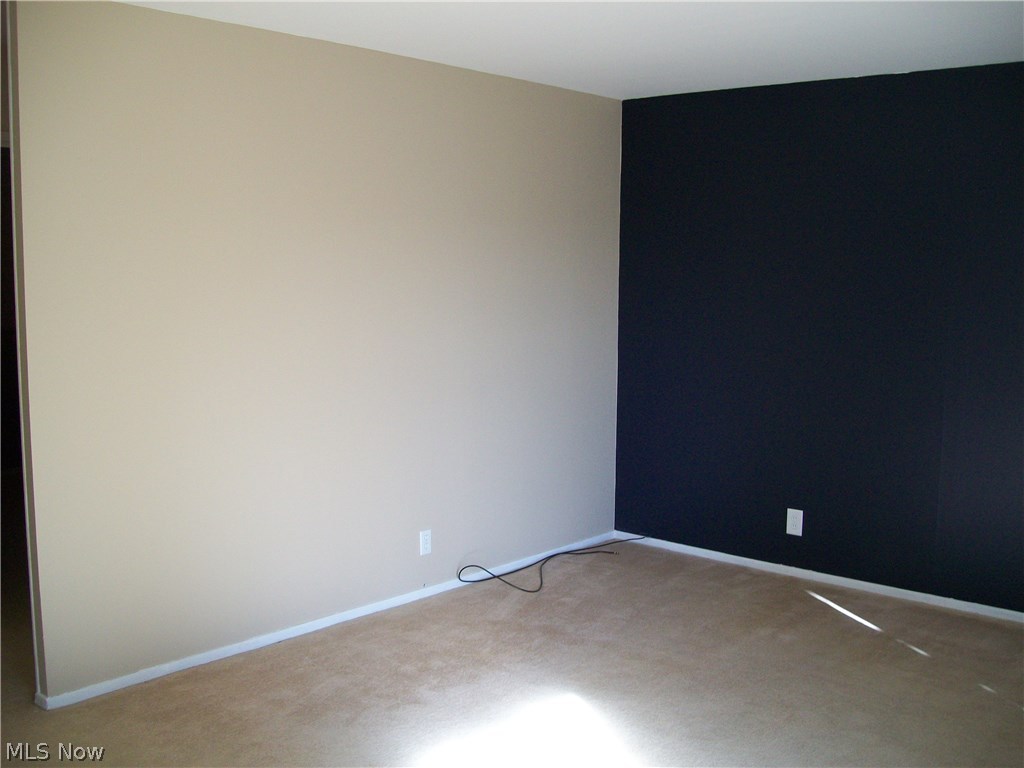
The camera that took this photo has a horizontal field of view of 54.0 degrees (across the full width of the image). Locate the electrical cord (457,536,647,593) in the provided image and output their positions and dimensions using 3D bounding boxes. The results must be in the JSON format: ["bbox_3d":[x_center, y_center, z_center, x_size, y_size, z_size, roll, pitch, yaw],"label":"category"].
[{"bbox_3d":[0.276,0.891,5.126,0.290,0.090,1.240,6,9,42],"label":"electrical cord"}]

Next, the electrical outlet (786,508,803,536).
[{"bbox_3d":[1.379,0.675,4.900,0.080,0.121,0.012,6,9,42],"label":"electrical outlet"}]

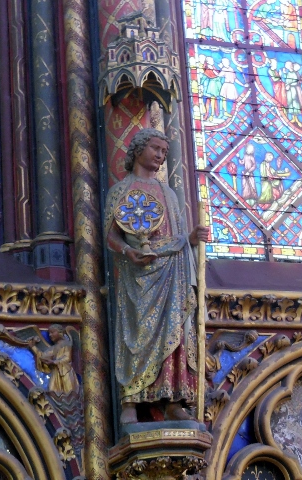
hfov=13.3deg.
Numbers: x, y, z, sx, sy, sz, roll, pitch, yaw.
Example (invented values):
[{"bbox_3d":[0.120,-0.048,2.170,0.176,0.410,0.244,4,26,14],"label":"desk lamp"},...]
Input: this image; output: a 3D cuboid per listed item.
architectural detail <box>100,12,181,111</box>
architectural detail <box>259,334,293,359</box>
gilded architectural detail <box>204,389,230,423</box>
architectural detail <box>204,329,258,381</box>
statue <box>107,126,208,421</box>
[{"bbox_3d":[-0.062,-1.093,8.014,0.470,0.580,0.430,3,-20,-18],"label":"architectural detail"},{"bbox_3d":[0.775,0.669,8.126,0.233,0.156,0.100,3,-20,-18],"label":"architectural detail"},{"bbox_3d":[0.386,1.005,7.863,0.196,0.210,0.100,3,-20,-18],"label":"gilded architectural detail"},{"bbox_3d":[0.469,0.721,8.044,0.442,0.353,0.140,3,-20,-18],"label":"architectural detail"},{"bbox_3d":[0.035,0.213,7.559,0.590,1.800,0.440,1,-20,-14],"label":"statue"}]

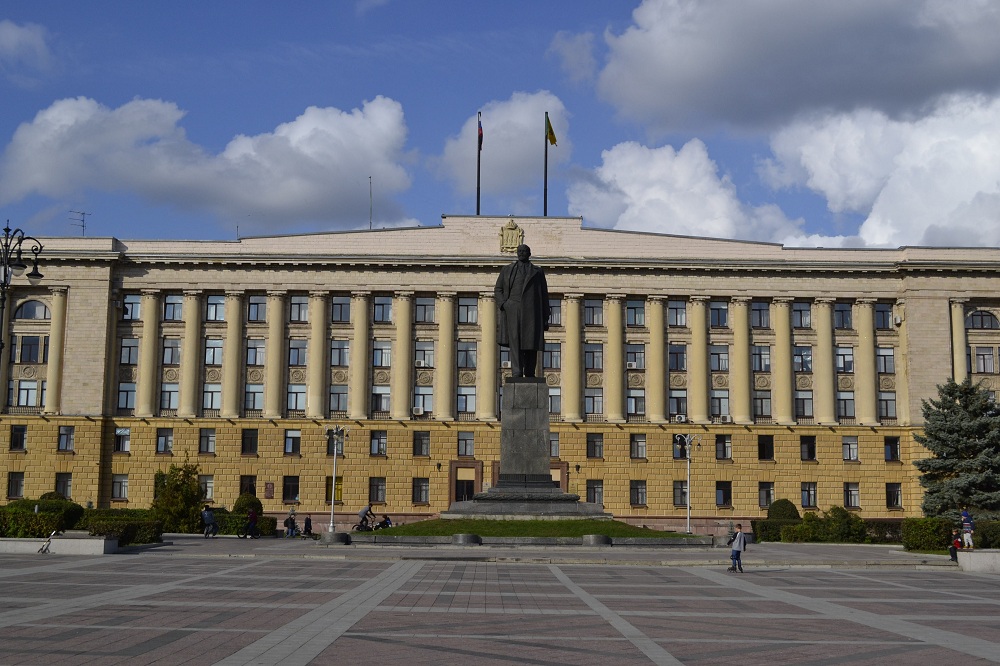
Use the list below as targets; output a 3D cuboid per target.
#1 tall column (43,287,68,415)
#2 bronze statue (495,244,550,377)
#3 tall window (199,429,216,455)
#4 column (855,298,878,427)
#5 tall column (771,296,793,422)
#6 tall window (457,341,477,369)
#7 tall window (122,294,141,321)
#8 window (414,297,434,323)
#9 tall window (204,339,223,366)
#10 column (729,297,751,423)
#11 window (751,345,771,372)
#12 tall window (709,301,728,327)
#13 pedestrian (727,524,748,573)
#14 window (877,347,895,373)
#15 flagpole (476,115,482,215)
[{"bbox_3d":[-36.717,1.399,96.447,1.570,10.645,1.550,0,-8,0],"label":"tall column"},{"bbox_3d":[1.092,-1.103,56.782,2.683,6.556,1.900,1,-8,0],"label":"bronze statue"},{"bbox_3d":[-23.746,8.813,94.901,1.420,2.100,0.250,1,-8,-1],"label":"tall window"},{"bbox_3d":[30.566,2.397,96.166,1.470,10.520,1.365,1,-8,-1],"label":"column"},{"bbox_3d":[23.567,2.308,96.095,1.470,10.520,1.365,1,-8,-1],"label":"tall column"},{"bbox_3d":[-2.874,1.927,102.171,1.510,2.260,0.250,1,-8,-1],"label":"tall window"},{"bbox_3d":[-32.222,-2.234,102.183,1.474,2.311,0.250,1,-8,-1],"label":"tall window"},{"bbox_3d":[-6.069,-1.827,94.812,1.462,2.141,0.250,1,-8,0],"label":"window"},{"bbox_3d":[-23.686,1.586,96.670,1.470,2.183,0.250,1,-8,-1],"label":"tall window"},{"bbox_3d":[19.714,2.188,94.036,1.500,10.338,1.450,1,-8,0],"label":"column"},{"bbox_3d":[22.210,2.239,98.973,1.479,2.204,0.250,0,-8,0],"label":"window"},{"bbox_3d":[18.349,-1.540,97.619,1.470,2.205,0.250,1,-8,-1],"label":"tall window"},{"bbox_3d":[7.180,6.521,35.300,0.550,1.442,0.450,-1,-9,14],"label":"pedestrian"},{"bbox_3d":[33.687,2.439,101.777,1.455,2.208,0.200,1,-8,-1],"label":"window"},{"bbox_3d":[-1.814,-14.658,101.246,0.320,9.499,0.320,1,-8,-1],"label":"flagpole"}]

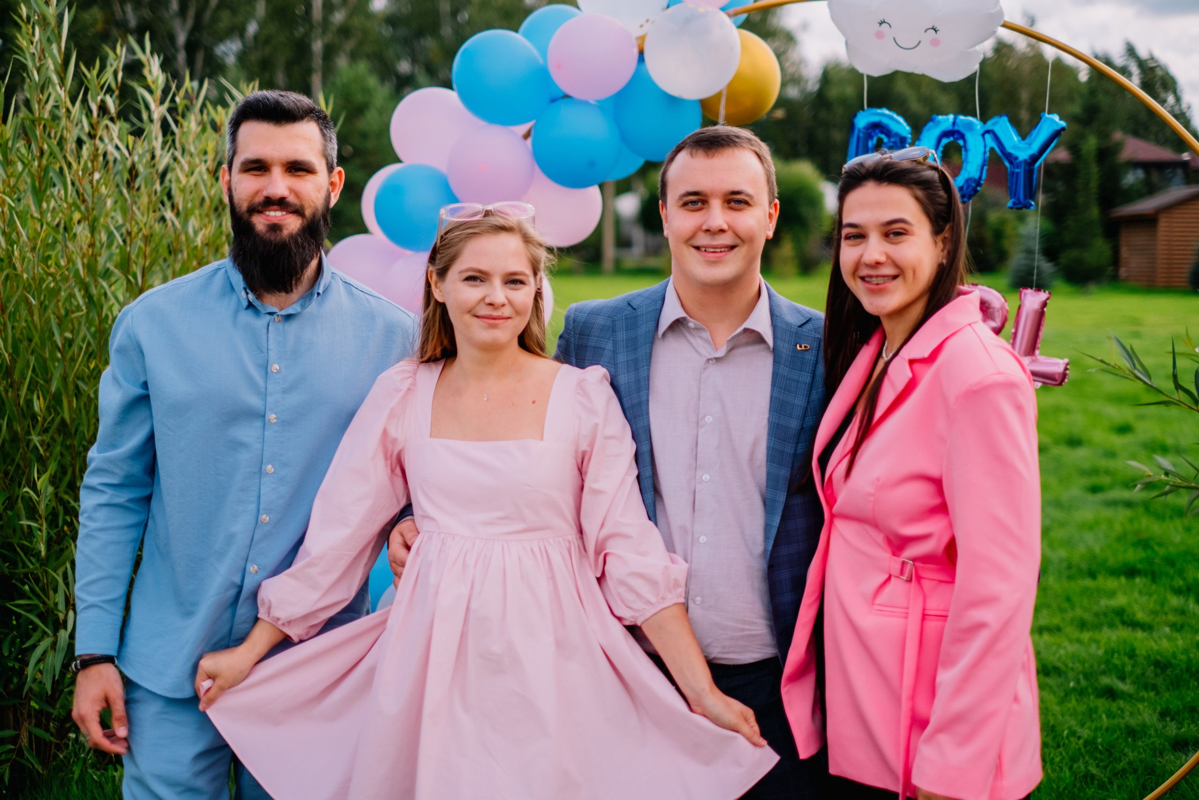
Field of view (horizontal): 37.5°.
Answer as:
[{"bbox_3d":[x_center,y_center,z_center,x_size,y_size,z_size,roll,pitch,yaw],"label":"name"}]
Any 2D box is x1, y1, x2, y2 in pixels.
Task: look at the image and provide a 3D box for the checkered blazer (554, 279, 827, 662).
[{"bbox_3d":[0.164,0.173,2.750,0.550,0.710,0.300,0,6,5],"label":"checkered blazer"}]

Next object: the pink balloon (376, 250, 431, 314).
[{"bbox_3d":[-0.418,-0.241,4.182,0.222,0.226,0.247,0,5,0],"label":"pink balloon"}]

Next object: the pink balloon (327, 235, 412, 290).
[{"bbox_3d":[-0.545,-0.291,4.200,0.207,0.207,0.216,0,5,0],"label":"pink balloon"}]

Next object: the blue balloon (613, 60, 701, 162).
[{"bbox_3d":[0.136,-0.660,4.086,0.206,0.221,0.224,0,5,0],"label":"blue balloon"}]

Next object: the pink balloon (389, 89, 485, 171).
[{"bbox_3d":[-0.385,-0.644,4.226,0.238,0.213,0.213,0,5,0],"label":"pink balloon"}]

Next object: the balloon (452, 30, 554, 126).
[{"bbox_3d":[-0.225,-0.748,4.100,0.235,0.224,0.244,0,5,0],"label":"balloon"}]

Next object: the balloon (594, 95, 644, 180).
[{"bbox_3d":[0.012,-0.623,4.186,0.207,0.213,0.210,0,5,0],"label":"balloon"}]

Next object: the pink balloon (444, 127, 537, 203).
[{"bbox_3d":[-0.251,-0.538,4.099,0.207,0.204,0.230,0,5,0],"label":"pink balloon"}]

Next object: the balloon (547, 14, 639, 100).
[{"bbox_3d":[-0.015,-0.781,4.030,0.210,0.197,0.218,0,5,0],"label":"balloon"}]

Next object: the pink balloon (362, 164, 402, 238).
[{"bbox_3d":[-0.469,-0.469,4.220,0.197,0.197,0.205,0,5,0],"label":"pink balloon"}]

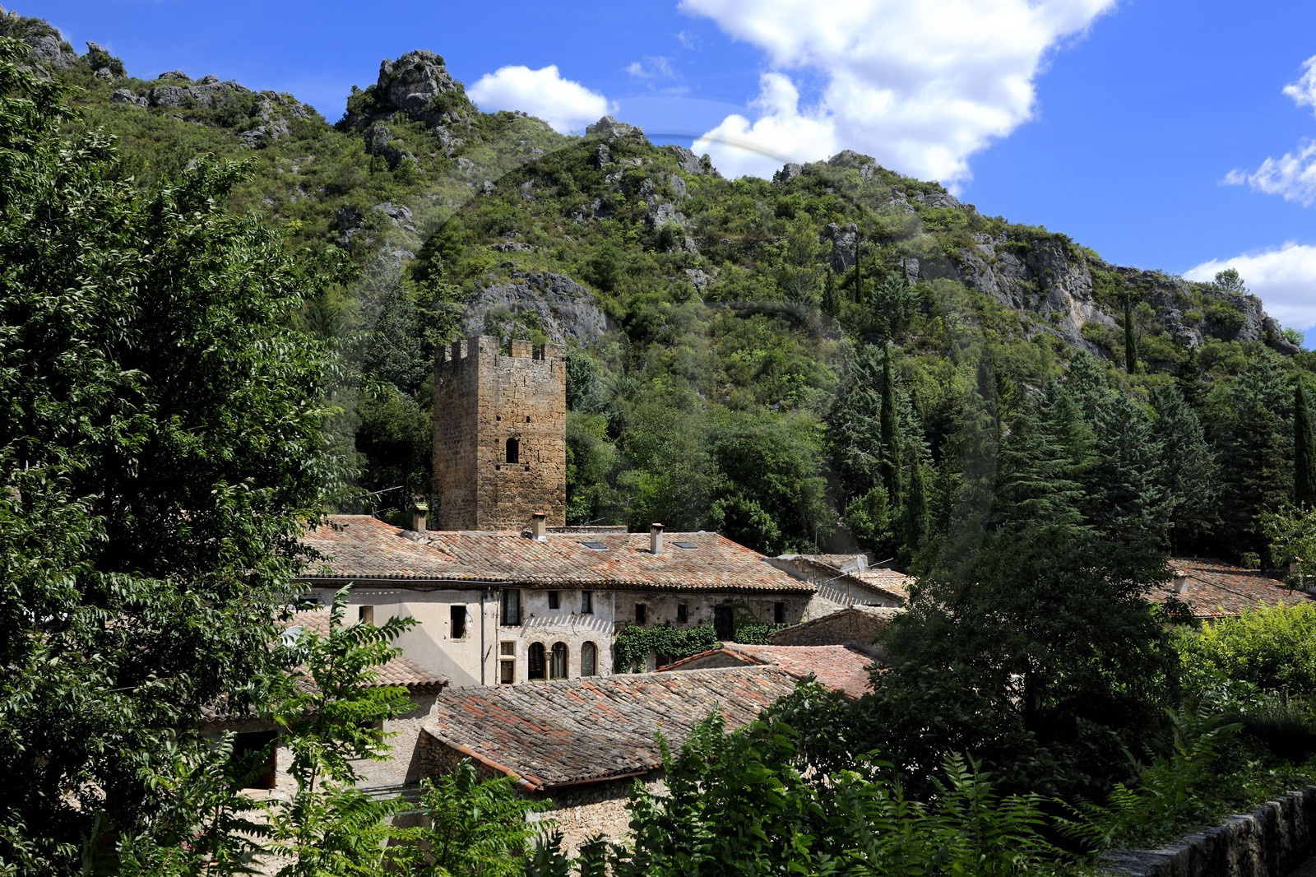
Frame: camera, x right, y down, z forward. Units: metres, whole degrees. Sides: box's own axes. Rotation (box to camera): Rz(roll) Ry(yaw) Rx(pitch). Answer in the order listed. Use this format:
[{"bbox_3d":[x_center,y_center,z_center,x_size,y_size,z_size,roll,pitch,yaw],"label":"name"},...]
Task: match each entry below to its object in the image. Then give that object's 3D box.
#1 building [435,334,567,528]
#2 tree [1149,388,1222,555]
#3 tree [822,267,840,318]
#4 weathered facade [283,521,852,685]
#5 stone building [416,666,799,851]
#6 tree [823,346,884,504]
[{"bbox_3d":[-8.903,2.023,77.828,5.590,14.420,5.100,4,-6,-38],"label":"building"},{"bbox_3d":[33.059,1.779,87.151,3.980,10.590,3.980,0,-5,0],"label":"tree"},{"bbox_3d":[20.775,-17.617,167.026,1.940,6.130,1.940,0,-5,0],"label":"tree"},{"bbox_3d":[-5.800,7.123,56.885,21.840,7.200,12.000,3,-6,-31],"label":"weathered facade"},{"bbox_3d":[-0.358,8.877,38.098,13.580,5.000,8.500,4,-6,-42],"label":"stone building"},{"bbox_3d":[13.904,-0.686,98.393,3.810,12.130,3.810,0,-5,0],"label":"tree"}]

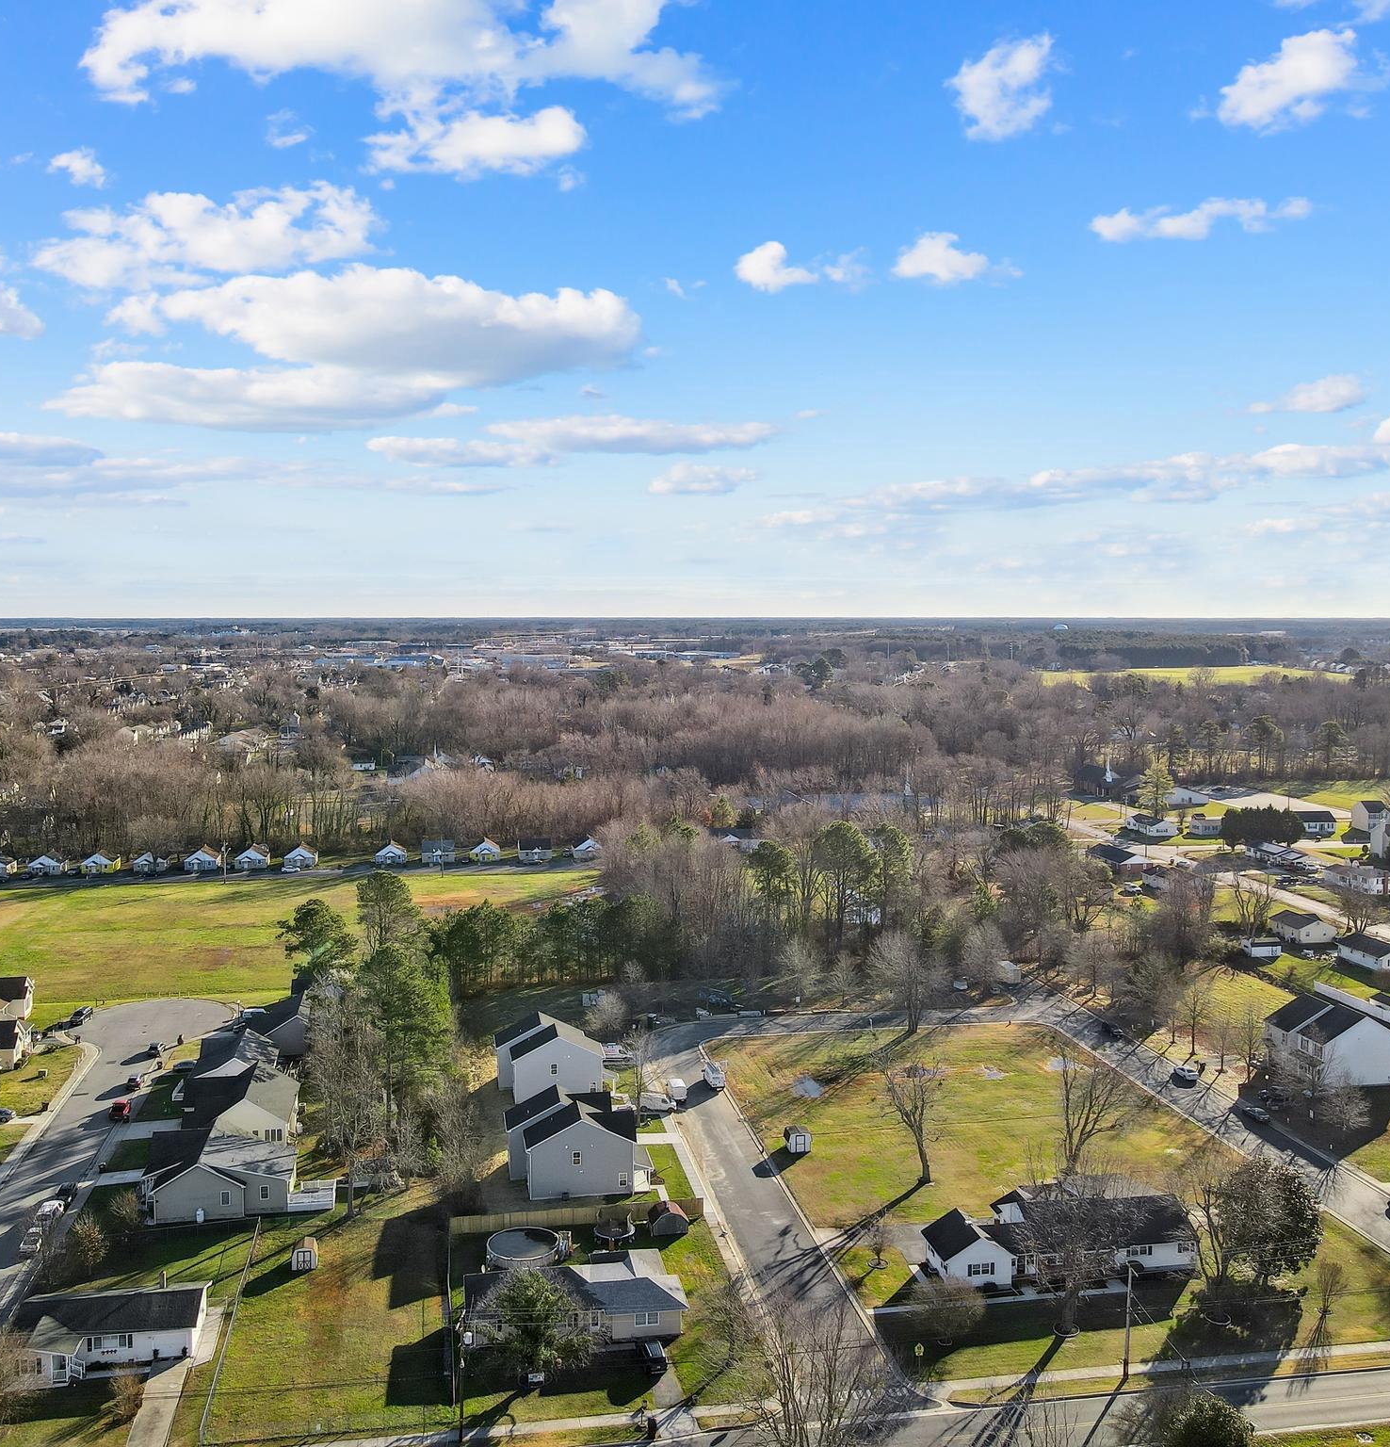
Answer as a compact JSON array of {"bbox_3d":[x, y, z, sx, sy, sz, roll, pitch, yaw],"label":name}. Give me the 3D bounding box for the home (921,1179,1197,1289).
[{"bbox_3d":[36.803,52.449,139.798,27.130,5.350,14.060,-1,5,-10],"label":"home"}]

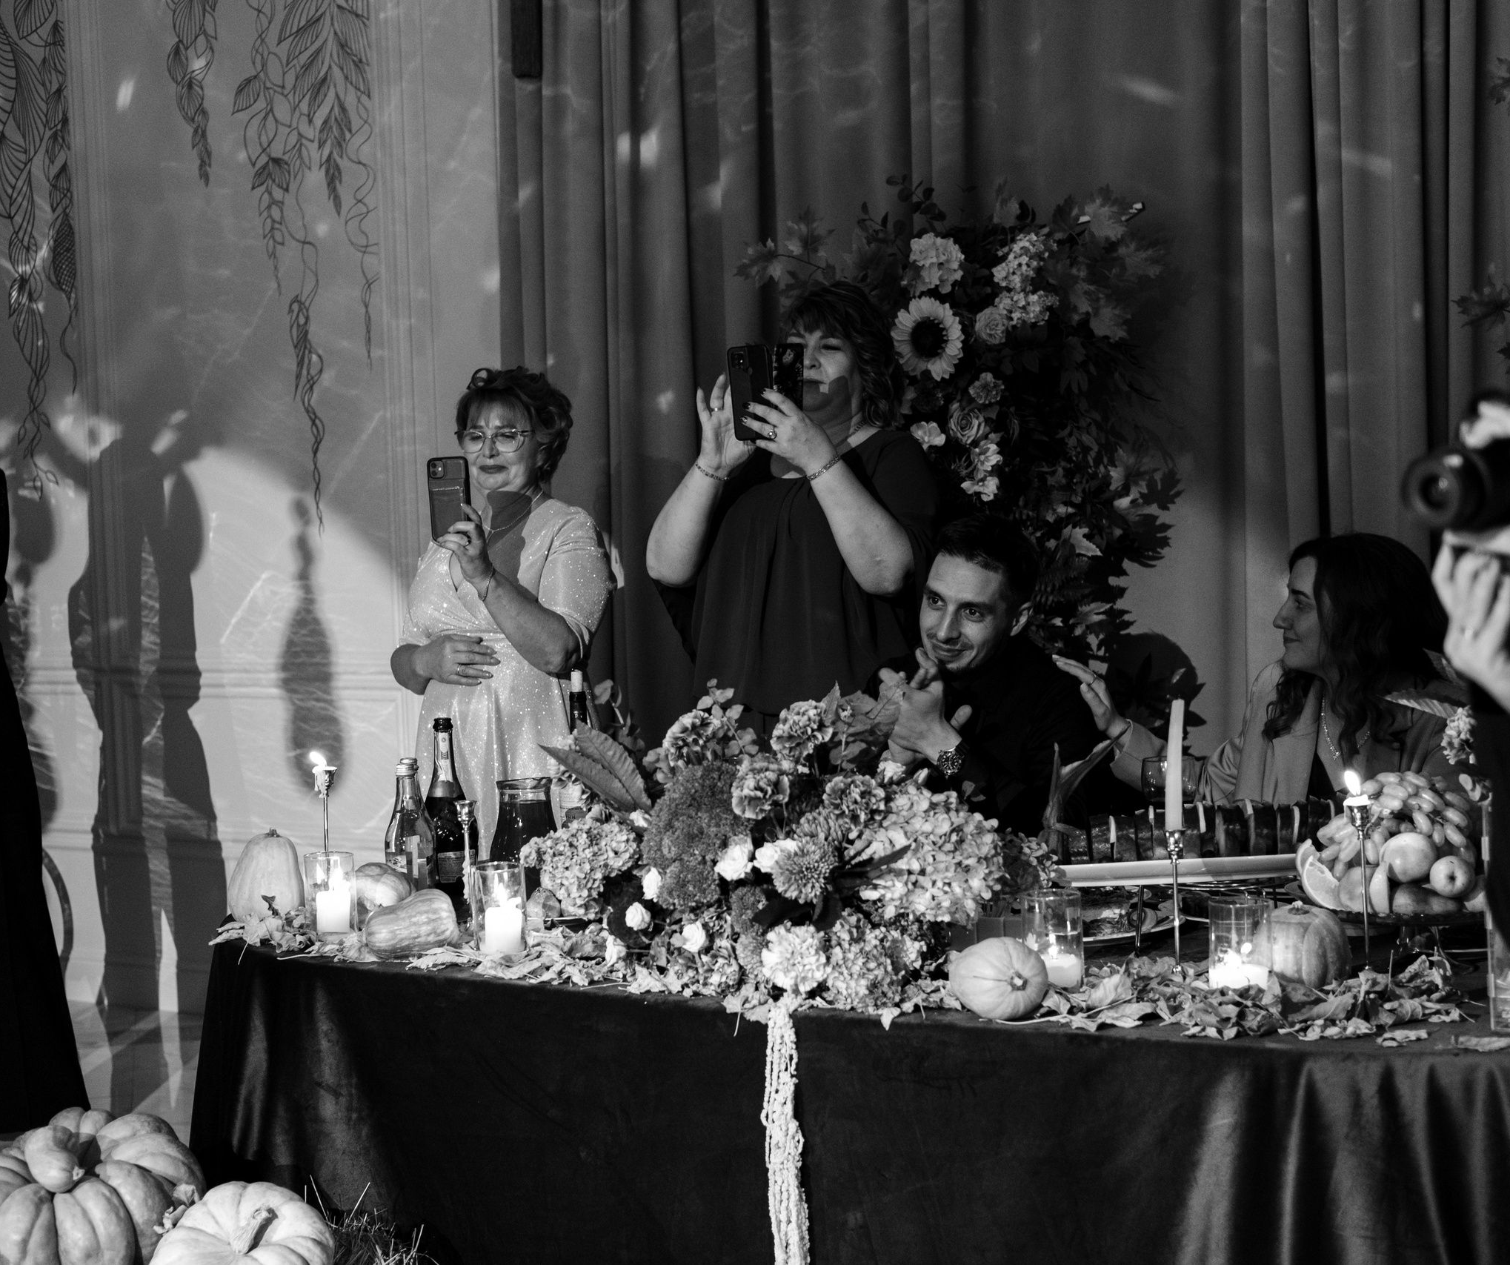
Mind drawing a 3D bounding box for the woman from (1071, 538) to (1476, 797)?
[{"bbox_3d":[0.857,0.492,4.478,0.680,1.270,0.750,1,5,27],"label":"woman"}]

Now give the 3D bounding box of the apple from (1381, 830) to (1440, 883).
[{"bbox_3d":[0.853,0.293,3.639,0.073,0.069,0.073,1,5,28],"label":"apple"}]

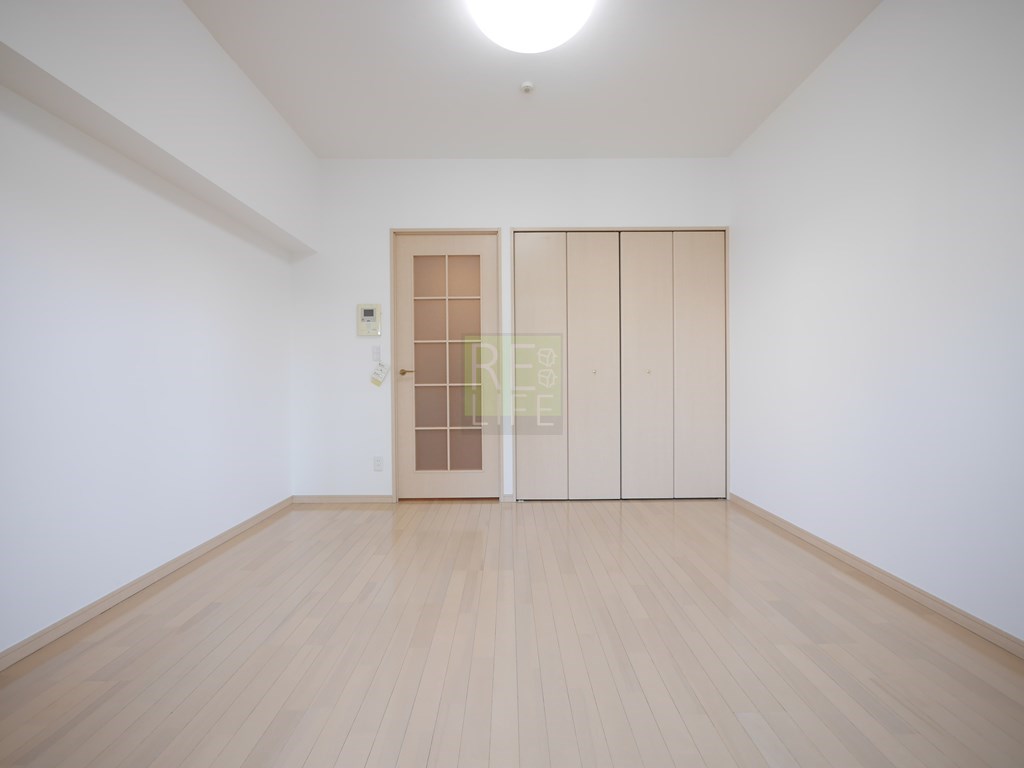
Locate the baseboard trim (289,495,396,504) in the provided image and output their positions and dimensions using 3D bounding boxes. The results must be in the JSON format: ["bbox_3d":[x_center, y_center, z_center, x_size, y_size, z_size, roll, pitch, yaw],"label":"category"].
[{"bbox_3d":[-1.308,0.898,3.220,0.800,0.065,0.020,0,0,0],"label":"baseboard trim"}]

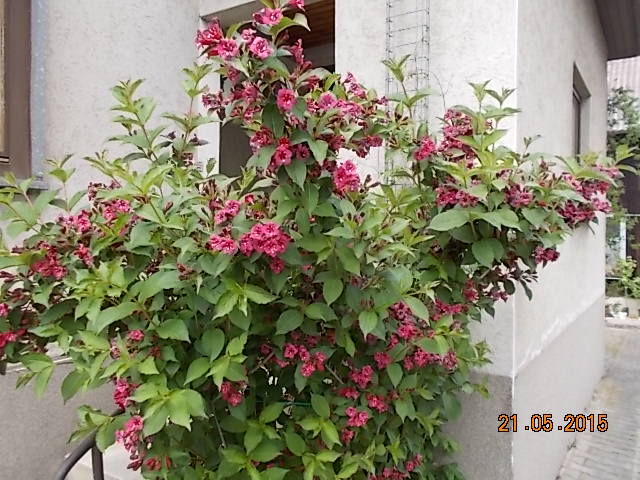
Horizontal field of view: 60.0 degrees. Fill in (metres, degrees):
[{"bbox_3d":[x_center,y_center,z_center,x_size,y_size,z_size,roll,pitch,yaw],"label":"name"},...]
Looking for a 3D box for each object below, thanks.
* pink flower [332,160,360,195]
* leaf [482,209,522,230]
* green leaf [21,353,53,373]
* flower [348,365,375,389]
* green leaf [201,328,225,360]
[{"bbox_3d":[0.072,-0.164,1.470,0.069,0.090,0.065,0,1,3],"label":"pink flower"},{"bbox_3d":[0.506,-0.056,1.550,0.110,0.062,0.045,0,0,18],"label":"leaf"},{"bbox_3d":[-0.843,0.364,1.650,0.091,0.058,0.040,0,0,-27],"label":"green leaf"},{"bbox_3d":[0.114,0.374,1.520,0.068,0.062,0.050,0,0,2],"label":"flower"},{"bbox_3d":[-0.271,0.264,1.400,0.058,0.077,0.035,0,0,-5],"label":"green leaf"}]

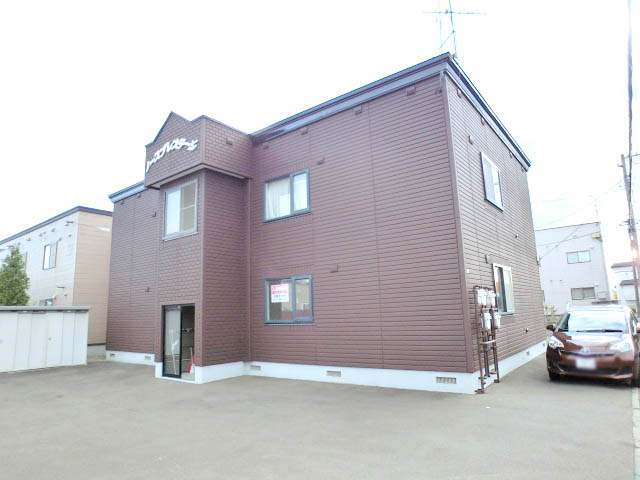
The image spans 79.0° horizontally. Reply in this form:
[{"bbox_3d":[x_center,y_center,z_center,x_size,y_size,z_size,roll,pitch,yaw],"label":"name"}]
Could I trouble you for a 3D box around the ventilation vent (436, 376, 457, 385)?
[{"bbox_3d":[2.466,2.765,7.617,0.388,0.112,0.050,-9,-12,34],"label":"ventilation vent"}]

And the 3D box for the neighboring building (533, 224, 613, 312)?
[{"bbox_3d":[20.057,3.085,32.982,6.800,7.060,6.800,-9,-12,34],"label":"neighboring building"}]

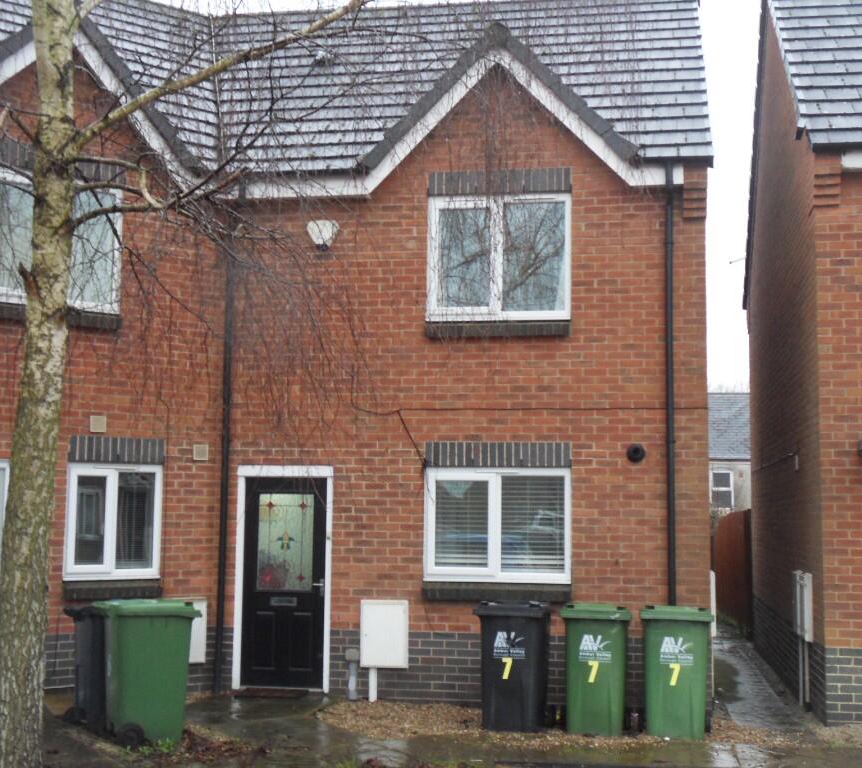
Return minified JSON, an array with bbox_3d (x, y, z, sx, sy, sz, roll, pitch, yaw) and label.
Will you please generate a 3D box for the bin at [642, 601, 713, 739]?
[{"bbox_3d":[2.043,2.356,11.050,0.580,1.060,0.730,0,-5,11],"label":"bin"}]

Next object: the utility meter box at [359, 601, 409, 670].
[{"bbox_3d":[-0.420,2.267,12.088,0.410,0.600,0.200,0,-5,8],"label":"utility meter box"}]

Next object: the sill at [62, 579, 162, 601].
[{"bbox_3d":[-2.862,1.846,11.912,0.910,0.150,0.150,4,-7,-36],"label":"sill"}]

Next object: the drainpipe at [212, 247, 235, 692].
[{"bbox_3d":[-1.964,0.667,12.594,0.072,4.406,0.072,0,-6,9],"label":"drainpipe"}]

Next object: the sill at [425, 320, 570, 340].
[{"bbox_3d":[0.623,-0.497,12.379,1.342,0.161,0.120,0,-6,9],"label":"sill"}]

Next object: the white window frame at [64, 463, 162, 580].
[{"bbox_3d":[-2.853,1.239,11.957,0.900,1.024,0.080,5,-7,-35],"label":"white window frame"}]

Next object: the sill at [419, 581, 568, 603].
[{"bbox_3d":[0.608,1.892,12.104,1.345,0.150,0.150,0,-5,8],"label":"sill"}]

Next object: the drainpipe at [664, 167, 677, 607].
[{"bbox_3d":[2.158,0.383,11.956,0.072,4.830,0.072,0,-6,9],"label":"drainpipe"}]

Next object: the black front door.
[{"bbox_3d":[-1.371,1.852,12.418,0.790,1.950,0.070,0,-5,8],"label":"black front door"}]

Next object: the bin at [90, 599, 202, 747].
[{"bbox_3d":[-2.215,2.248,10.420,0.730,1.060,0.580,3,-6,-27],"label":"bin"}]

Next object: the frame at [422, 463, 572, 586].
[{"bbox_3d":[0.614,1.297,12.238,1.354,1.046,0.080,0,-6,9],"label":"frame"}]

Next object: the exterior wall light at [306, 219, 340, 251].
[{"bbox_3d":[-1.019,-1.406,12.564,0.290,0.275,0.110,0,-5,8],"label":"exterior wall light"}]

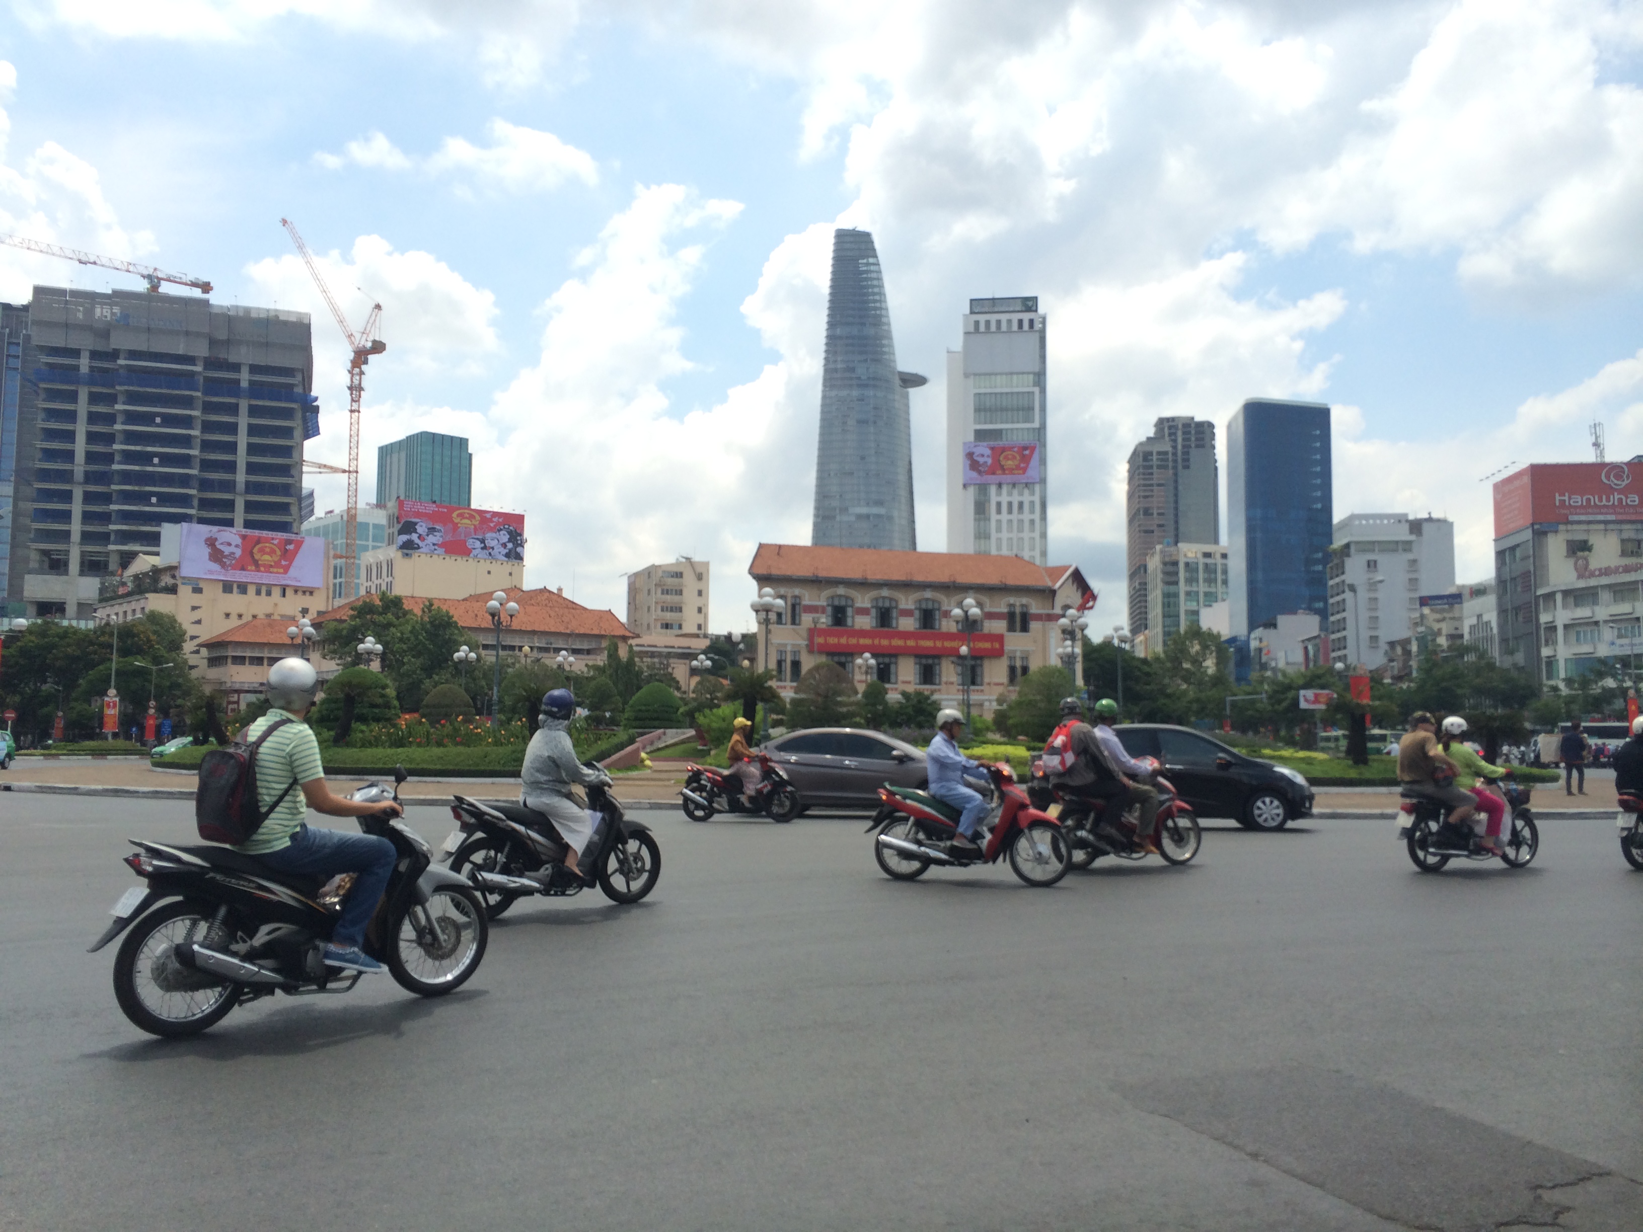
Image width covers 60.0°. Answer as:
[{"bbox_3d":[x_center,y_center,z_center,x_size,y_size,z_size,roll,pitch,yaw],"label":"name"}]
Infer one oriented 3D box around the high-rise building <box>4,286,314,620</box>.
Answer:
[{"bbox_3d":[-155.195,-19.964,332.410,59.000,97.000,40.000,3,-6,-29],"label":"high-rise building"}]

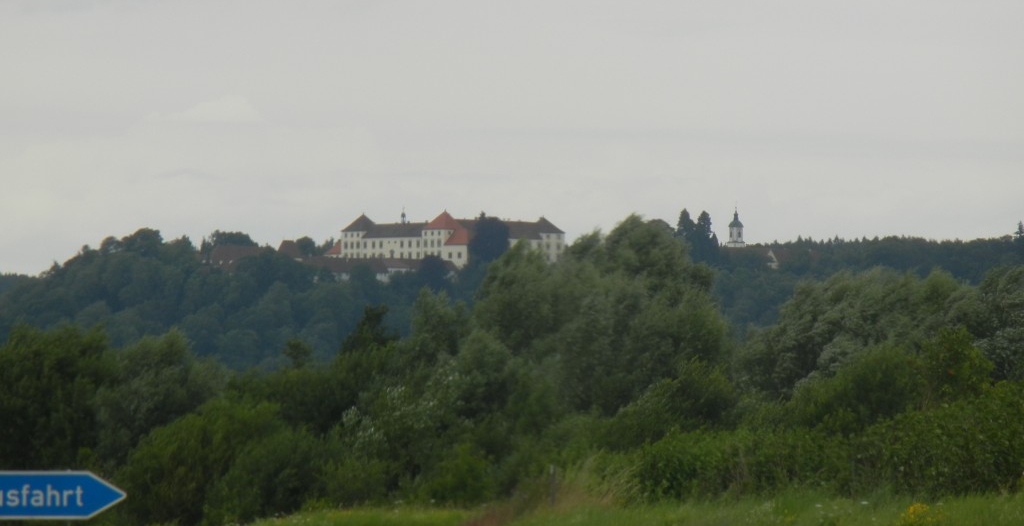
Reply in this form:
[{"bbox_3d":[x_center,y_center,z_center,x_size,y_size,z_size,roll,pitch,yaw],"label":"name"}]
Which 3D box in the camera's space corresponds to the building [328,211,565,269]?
[{"bbox_3d":[-22.859,-6.891,3342.933,54.000,23.000,67.000,-2,-2,42],"label":"building"}]

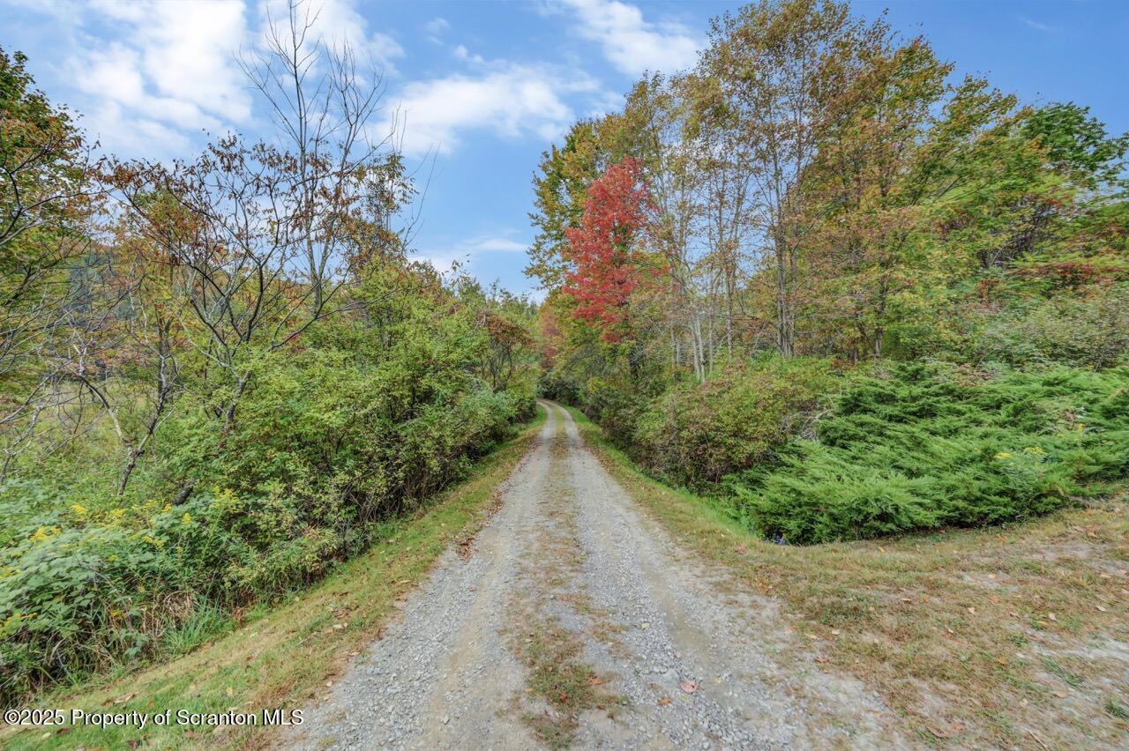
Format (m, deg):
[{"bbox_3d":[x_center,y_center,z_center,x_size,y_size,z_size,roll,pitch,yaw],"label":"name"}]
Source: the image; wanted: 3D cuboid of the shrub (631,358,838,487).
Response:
[{"bbox_3d":[3.800,0.850,9.800,4.400,2.500,3.200,0,0,0],"label":"shrub"}]

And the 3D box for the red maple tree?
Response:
[{"bbox_3d":[2.250,-5.000,22.000,4.600,11.800,4.500,0,0,0],"label":"red maple tree"}]

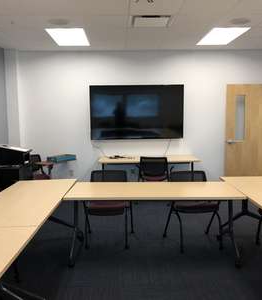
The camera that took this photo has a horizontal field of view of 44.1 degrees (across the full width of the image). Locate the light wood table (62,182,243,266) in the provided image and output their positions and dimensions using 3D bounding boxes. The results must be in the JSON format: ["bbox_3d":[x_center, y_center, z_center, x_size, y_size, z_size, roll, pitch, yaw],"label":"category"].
[{"bbox_3d":[0.239,0.796,3.575,1.810,0.735,0.760,0,6,0],"label":"light wood table"}]

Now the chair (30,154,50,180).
[{"bbox_3d":[-1.668,0.540,5.578,0.600,0.840,0.580,-4,7,-34],"label":"chair"}]

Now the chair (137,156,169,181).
[{"bbox_3d":[0.382,0.522,5.668,0.600,0.840,0.580,0,6,1],"label":"chair"}]

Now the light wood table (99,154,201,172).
[{"bbox_3d":[0.344,0.524,6.151,1.820,0.735,0.750,0,6,0],"label":"light wood table"}]

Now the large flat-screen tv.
[{"bbox_3d":[0.128,-0.770,6.677,1.910,1.100,0.080,0,6,0],"label":"large flat-screen tv"}]

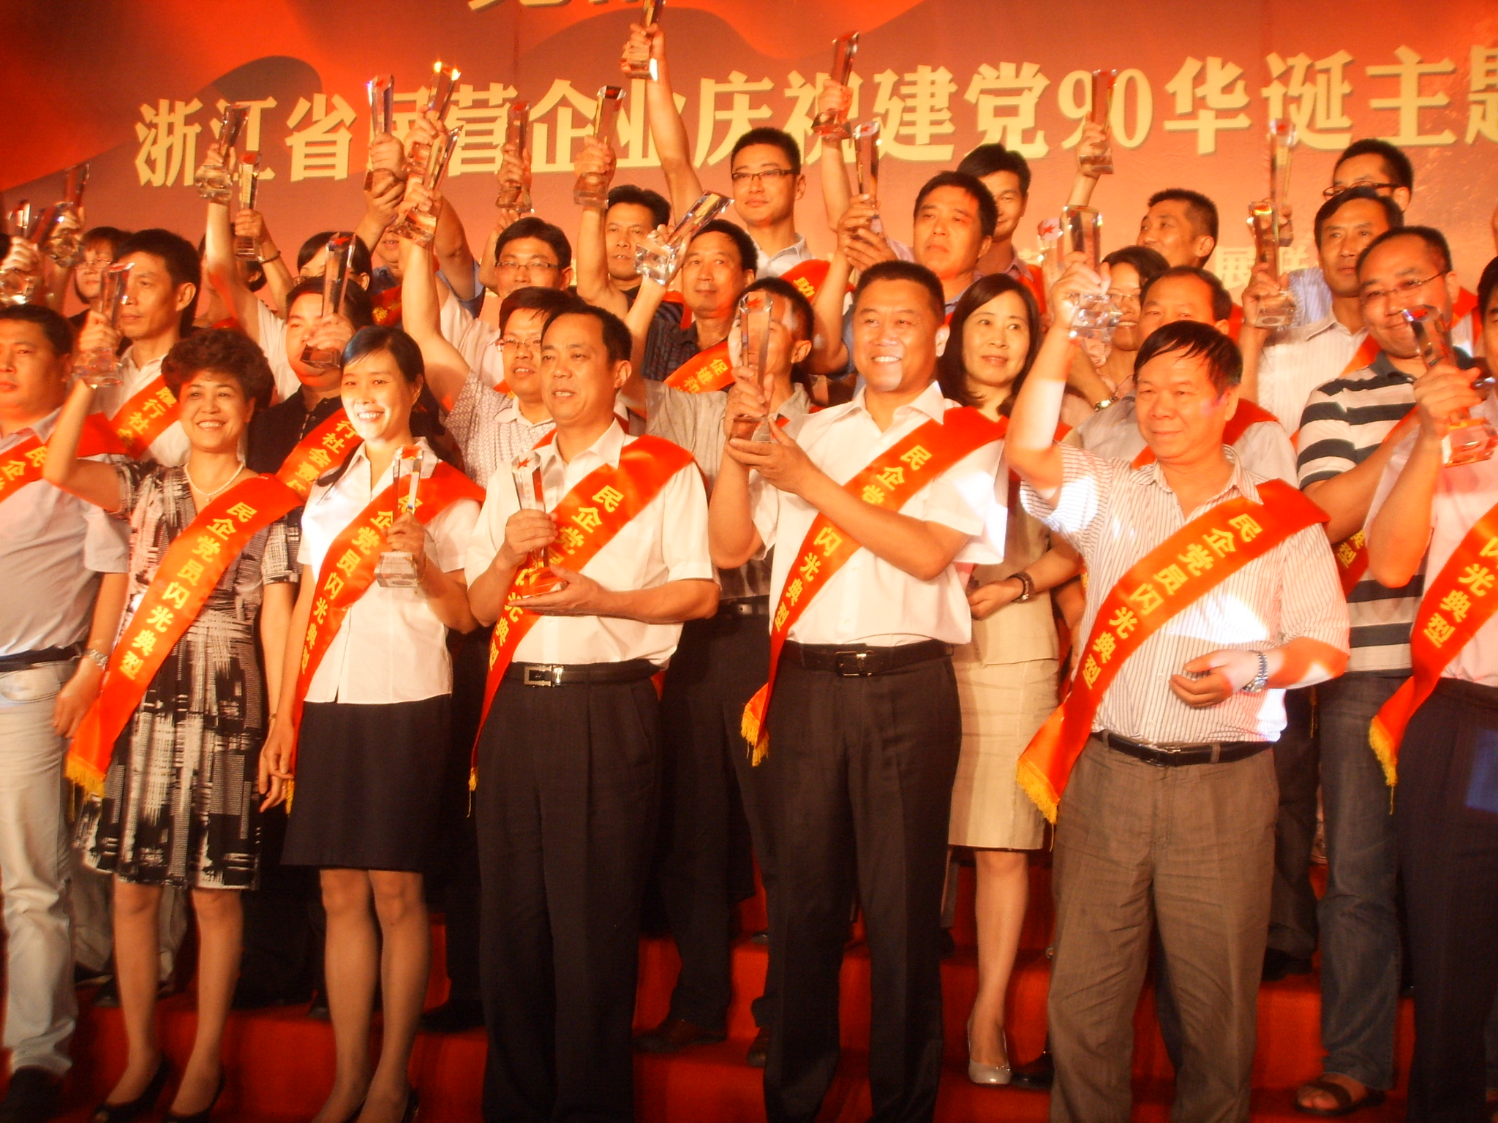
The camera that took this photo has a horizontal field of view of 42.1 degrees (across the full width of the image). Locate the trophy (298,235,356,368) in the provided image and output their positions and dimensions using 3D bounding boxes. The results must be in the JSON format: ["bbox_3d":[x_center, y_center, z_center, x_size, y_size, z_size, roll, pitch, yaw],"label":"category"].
[{"bbox_3d":[-0.905,-0.562,4.200,0.075,0.265,0.072,9,-2,11],"label":"trophy"}]

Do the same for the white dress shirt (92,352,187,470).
[{"bbox_3d":[-1.320,-0.194,4.380,0.440,0.580,0.260,1,-3,19],"label":"white dress shirt"}]

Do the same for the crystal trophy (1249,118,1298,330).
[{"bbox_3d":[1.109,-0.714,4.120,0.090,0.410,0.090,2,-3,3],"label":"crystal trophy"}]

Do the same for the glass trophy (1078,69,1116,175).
[{"bbox_3d":[0.869,-1.093,4.850,0.075,0.250,0.065,4,-3,6],"label":"glass trophy"}]

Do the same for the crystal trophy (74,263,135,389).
[{"bbox_3d":[-1.343,-0.492,4.060,0.075,0.265,0.072,0,-8,21],"label":"crystal trophy"}]

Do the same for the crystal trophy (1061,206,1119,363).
[{"bbox_3d":[0.613,-0.510,3.500,0.075,0.265,0.072,-2,-14,0],"label":"crystal trophy"}]

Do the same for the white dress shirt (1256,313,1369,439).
[{"bbox_3d":[1.271,-0.241,4.120,0.460,0.600,0.270,1,-3,11],"label":"white dress shirt"}]

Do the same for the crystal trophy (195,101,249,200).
[{"bbox_3d":[-1.337,-1.037,4.950,0.075,0.265,0.072,8,-12,11],"label":"crystal trophy"}]

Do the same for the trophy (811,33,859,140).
[{"bbox_3d":[0.215,-1.159,4.750,0.080,0.250,0.070,8,-3,6],"label":"trophy"}]

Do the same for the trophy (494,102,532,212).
[{"bbox_3d":[-0.575,-0.988,4.750,0.075,0.250,0.065,3,-3,9],"label":"trophy"}]

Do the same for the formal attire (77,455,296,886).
[{"bbox_3d":[-1.181,0.241,4.080,0.420,0.860,0.280,2,-2,9],"label":"formal attire"}]

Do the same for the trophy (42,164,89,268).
[{"bbox_3d":[-1.750,-0.885,5.000,0.075,0.265,0.072,2,-10,18],"label":"trophy"}]

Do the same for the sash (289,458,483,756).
[{"bbox_3d":[-0.724,0.101,3.880,0.360,0.630,0.250,1,-3,14],"label":"sash"}]

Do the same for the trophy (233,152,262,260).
[{"bbox_3d":[-1.288,-0.909,5.000,0.075,0.265,0.072,5,8,10],"label":"trophy"}]

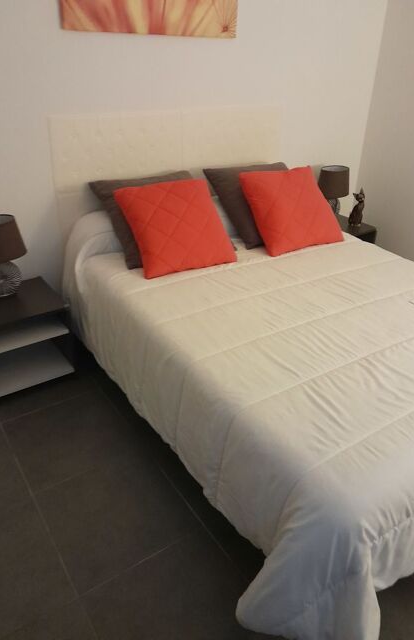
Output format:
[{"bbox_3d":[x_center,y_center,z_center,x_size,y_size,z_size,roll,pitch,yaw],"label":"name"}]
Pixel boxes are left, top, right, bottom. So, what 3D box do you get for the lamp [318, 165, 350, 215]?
[{"bbox_3d":[0.856,-0.826,3.350,0.250,0.355,0.210,-17,33,-30],"label":"lamp"}]

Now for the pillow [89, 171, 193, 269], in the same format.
[{"bbox_3d":[-0.214,-0.506,2.435,0.550,0.140,0.510,-17,69,-30],"label":"pillow"}]

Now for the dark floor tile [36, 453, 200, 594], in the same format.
[{"bbox_3d":[-0.316,0.674,1.760,0.457,0.010,0.457,-17,33,-30],"label":"dark floor tile"}]

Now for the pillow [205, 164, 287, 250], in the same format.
[{"bbox_3d":[0.316,-0.639,2.685,0.530,0.140,0.510,-17,71,-30],"label":"pillow"}]

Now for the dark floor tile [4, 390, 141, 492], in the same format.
[{"bbox_3d":[-0.572,0.487,2.095,0.457,0.010,0.457,-17,33,-30],"label":"dark floor tile"}]

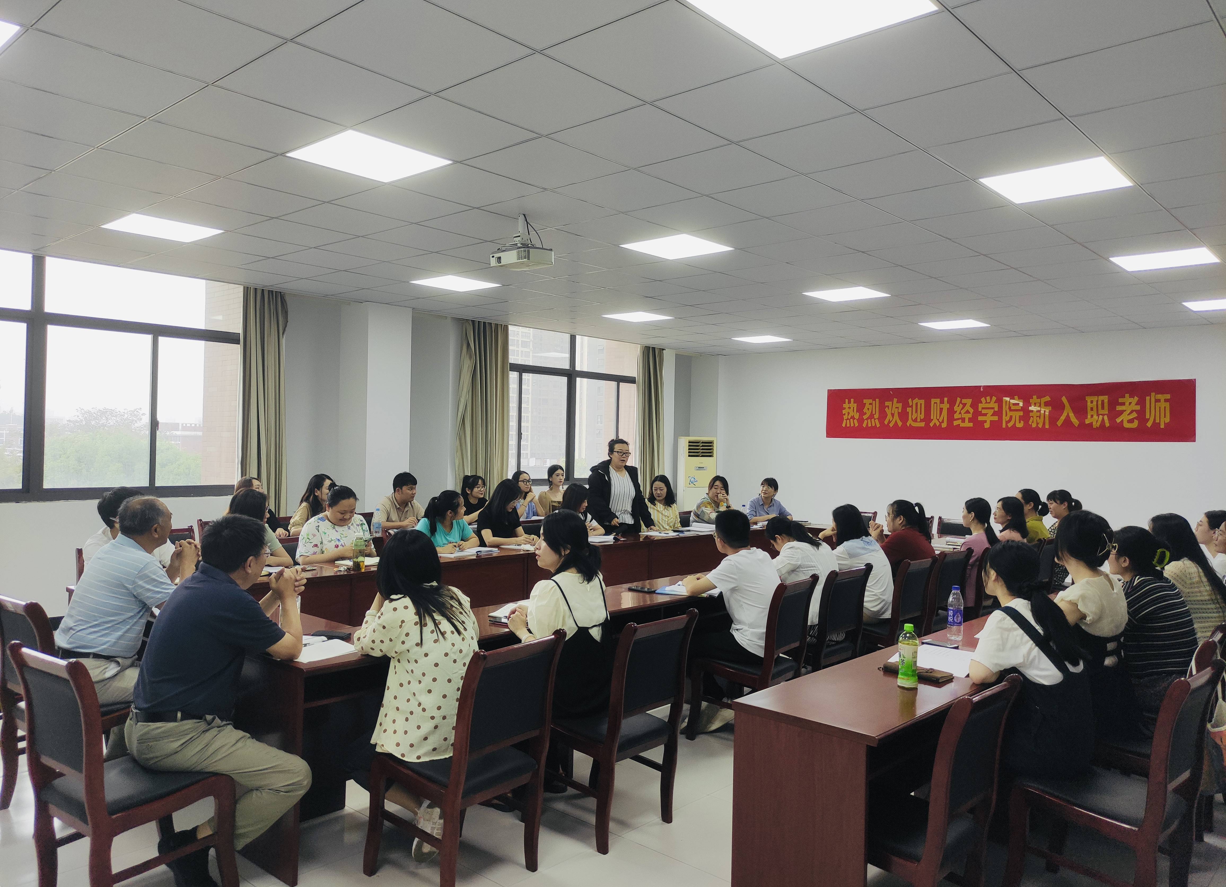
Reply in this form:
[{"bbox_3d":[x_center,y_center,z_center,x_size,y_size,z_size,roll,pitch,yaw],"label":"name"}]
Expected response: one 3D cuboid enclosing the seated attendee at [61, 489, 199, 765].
[{"bbox_3d":[-2.142,0.890,3.915,0.520,1.310,0.740,1,0,42],"label":"seated attendee"}]

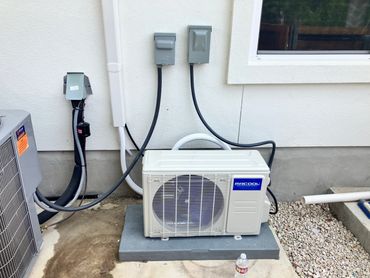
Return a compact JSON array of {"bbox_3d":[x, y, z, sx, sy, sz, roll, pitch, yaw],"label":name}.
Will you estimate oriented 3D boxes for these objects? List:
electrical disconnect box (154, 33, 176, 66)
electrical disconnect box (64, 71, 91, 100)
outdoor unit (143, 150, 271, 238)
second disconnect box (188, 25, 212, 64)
[{"bbox_3d":[-0.119,-0.543,1.815,0.121,0.174,0.085,-1,25,-4],"label":"electrical disconnect box"},{"bbox_3d":[-0.684,-0.326,1.862,0.172,0.145,0.100,-1,25,-4],"label":"electrical disconnect box"},{"bbox_3d":[0.134,0.357,1.894,0.757,0.483,0.280,0,25,-3],"label":"outdoor unit"},{"bbox_3d":[0.087,-0.572,1.819,0.137,0.211,0.085,-1,25,-4],"label":"second disconnect box"}]

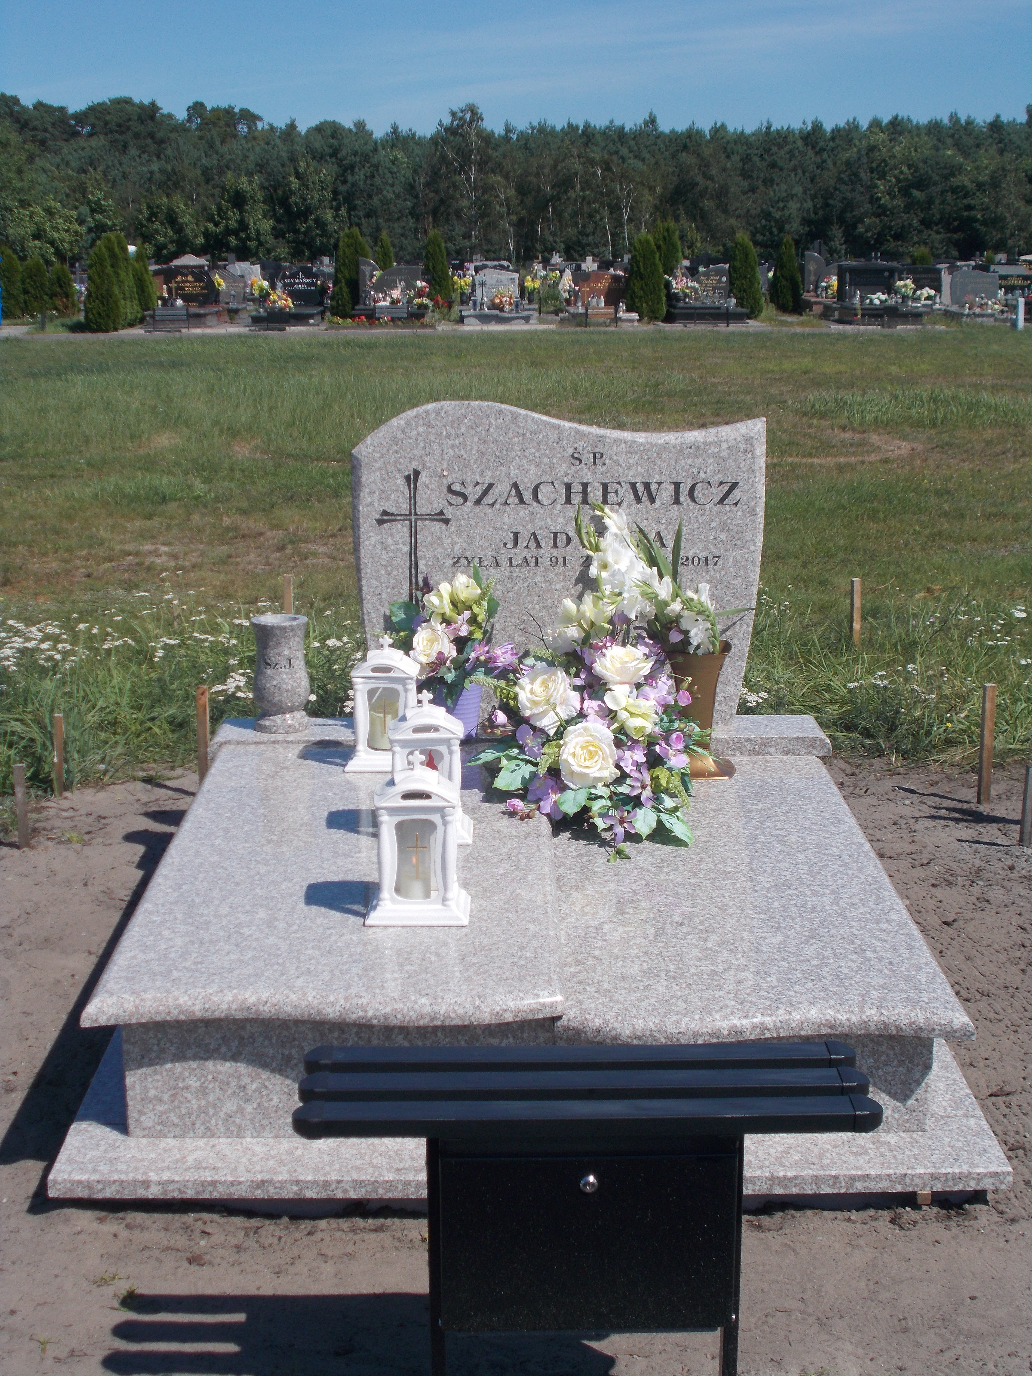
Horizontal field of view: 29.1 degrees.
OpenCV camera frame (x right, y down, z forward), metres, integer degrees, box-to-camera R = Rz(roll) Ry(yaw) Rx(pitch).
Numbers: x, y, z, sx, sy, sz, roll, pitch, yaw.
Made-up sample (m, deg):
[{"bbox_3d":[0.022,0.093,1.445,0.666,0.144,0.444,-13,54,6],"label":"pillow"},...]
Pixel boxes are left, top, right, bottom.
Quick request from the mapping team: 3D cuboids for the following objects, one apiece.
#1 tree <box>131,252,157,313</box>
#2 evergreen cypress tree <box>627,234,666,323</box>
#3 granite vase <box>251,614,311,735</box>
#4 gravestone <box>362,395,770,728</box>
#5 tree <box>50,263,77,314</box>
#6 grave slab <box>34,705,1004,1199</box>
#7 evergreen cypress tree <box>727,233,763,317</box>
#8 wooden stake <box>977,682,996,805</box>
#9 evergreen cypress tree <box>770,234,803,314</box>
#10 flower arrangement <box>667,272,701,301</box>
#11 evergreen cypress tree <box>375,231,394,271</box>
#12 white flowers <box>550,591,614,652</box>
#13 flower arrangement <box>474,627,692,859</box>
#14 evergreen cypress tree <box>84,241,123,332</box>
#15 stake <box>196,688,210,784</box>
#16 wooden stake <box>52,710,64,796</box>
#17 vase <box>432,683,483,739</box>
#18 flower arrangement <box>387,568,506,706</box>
[{"bbox_3d":[-7.486,-8.221,40.000,0.541,1.336,0.541,0,14,0],"label":"tree"},{"bbox_3d":[2.496,-7.923,38.300,0.787,1.664,0.787,0,14,0],"label":"evergreen cypress tree"},{"bbox_3d":[-0.523,-0.032,4.416,0.128,0.250,0.128,0,14,0],"label":"granite vase"},{"bbox_3d":[0.099,-0.282,4.605,0.935,0.761,0.082,0,13,0],"label":"gravestone"},{"bbox_3d":[-8.663,-7.635,38.000,0.540,1.040,0.540,0,13,0],"label":"tree"},{"bbox_3d":[0.017,0.447,3.978,1.550,0.369,1.782,0,13,0],"label":"grave slab"},{"bbox_3d":[4.340,-7.778,37.500,0.670,1.580,0.670,0,13,0],"label":"evergreen cypress tree"},{"bbox_3d":[1.331,0.157,5.620,0.033,0.350,0.033,0,13,0],"label":"wooden stake"},{"bbox_3d":[5.169,-7.923,38.000,0.600,1.530,0.600,0,13,0],"label":"evergreen cypress tree"},{"bbox_3d":[3.149,-7.515,37.200,0.620,0.500,0.450,0,13,0],"label":"flower arrangement"},{"bbox_3d":[-2.816,-8.953,42.500,0.460,1.665,0.460,0,14,0],"label":"evergreen cypress tree"},{"bbox_3d":[0.151,-0.154,4.630,0.148,0.125,0.120,0,13,0],"label":"white flowers"},{"bbox_3d":[0.131,0.088,3.874,0.435,0.355,0.420,0,14,0],"label":"flower arrangement"},{"bbox_3d":[-7.260,-7.070,35.000,0.680,1.580,0.680,0,13,0],"label":"evergreen cypress tree"},{"bbox_3d":[-0.900,0.156,5.720,0.033,0.335,0.033,0,13,0],"label":"stake"},{"bbox_3d":[-1.198,0.175,5.172,0.027,0.236,0.027,0,14,0],"label":"wooden stake"},{"bbox_3d":[-0.140,0.045,4.382,0.128,0.115,0.128,0,14,0],"label":"vase"},{"bbox_3d":[-0.148,-0.109,4.271,0.250,0.275,0.220,0,14,0],"label":"flower arrangement"}]

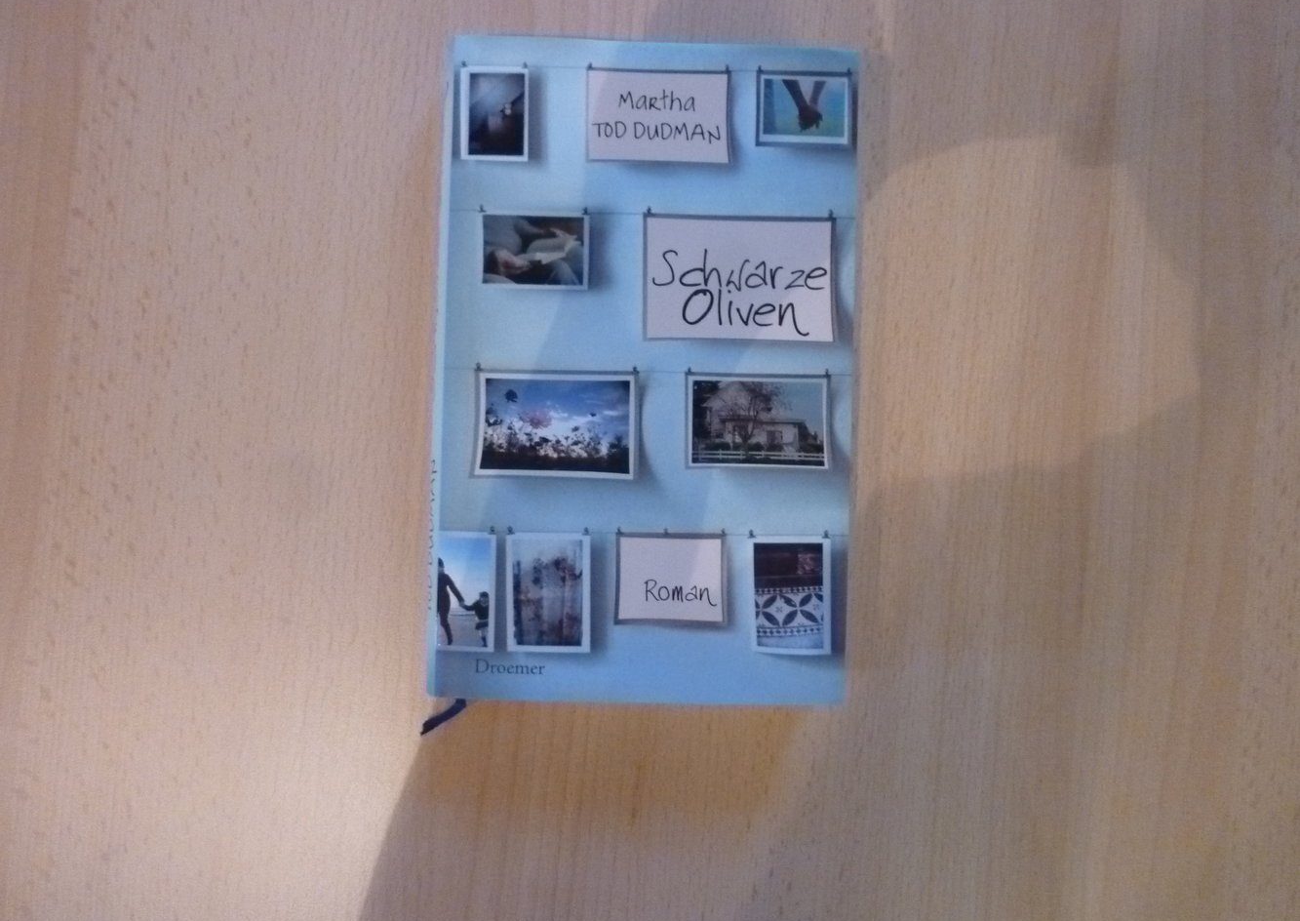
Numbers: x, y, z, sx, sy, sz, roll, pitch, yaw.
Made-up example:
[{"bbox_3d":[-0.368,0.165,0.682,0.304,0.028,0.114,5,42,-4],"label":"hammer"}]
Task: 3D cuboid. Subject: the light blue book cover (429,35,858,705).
[{"bbox_3d":[-0.002,-0.028,0.311,0.133,0.024,0.209,1,89,-2],"label":"light blue book cover"}]

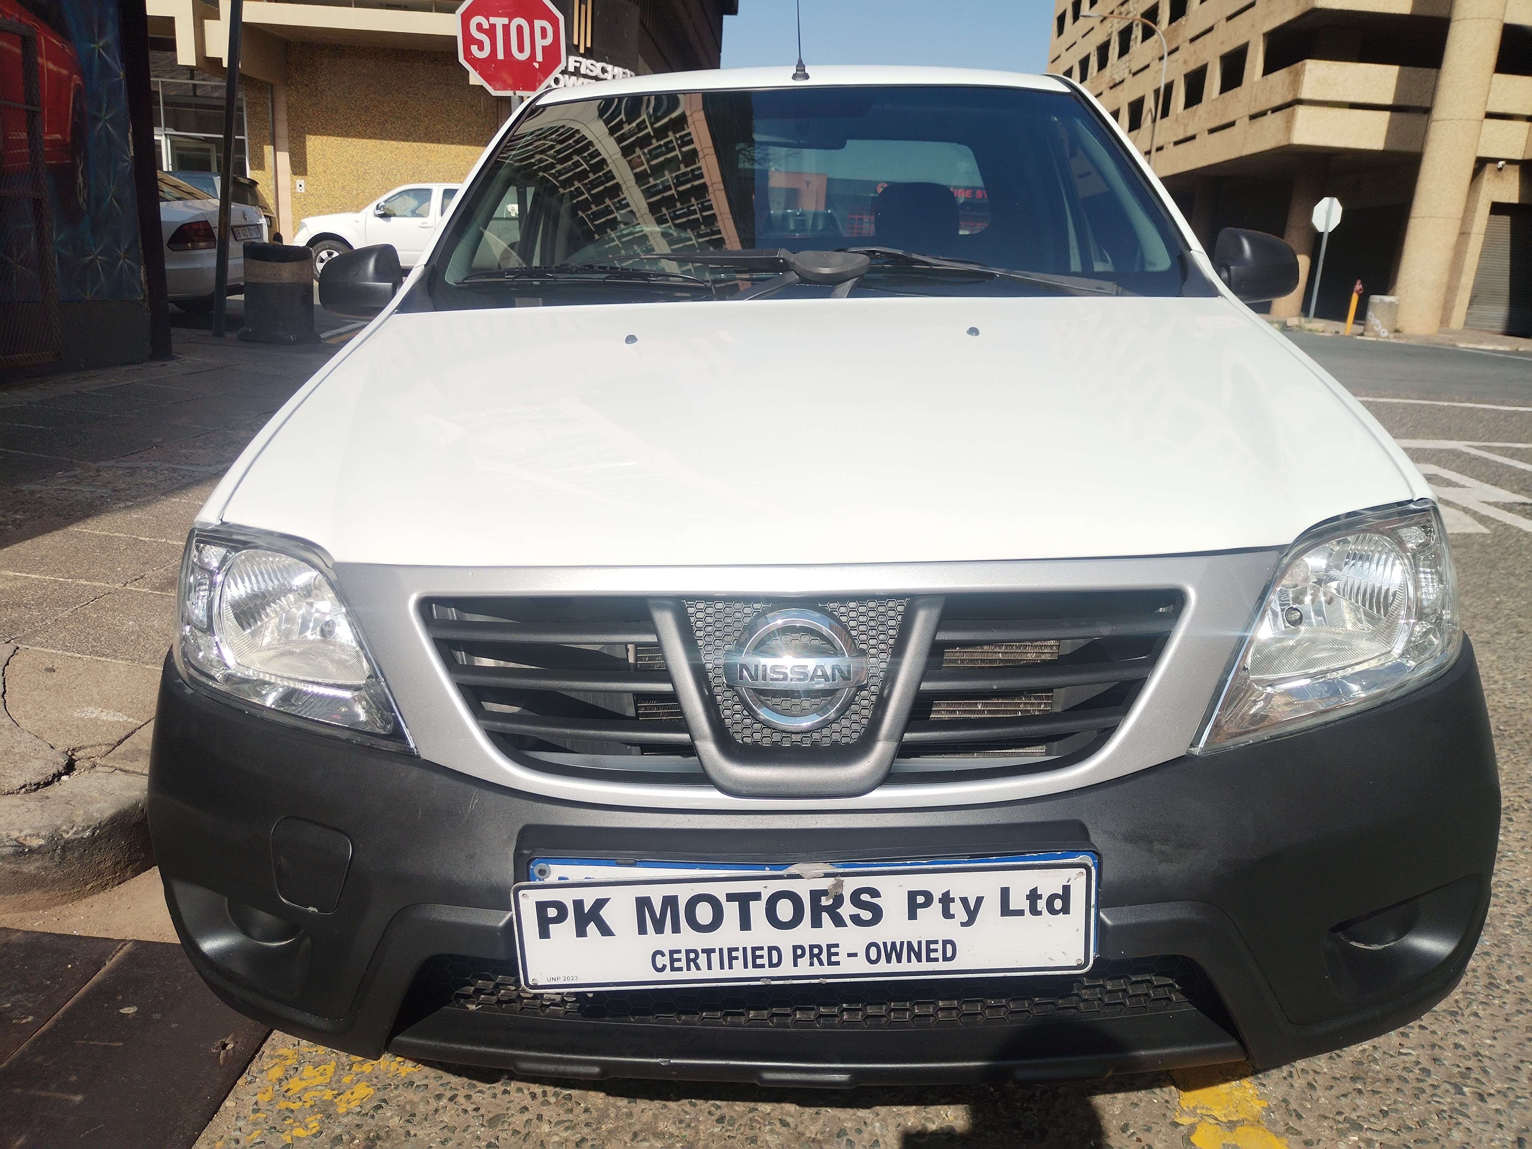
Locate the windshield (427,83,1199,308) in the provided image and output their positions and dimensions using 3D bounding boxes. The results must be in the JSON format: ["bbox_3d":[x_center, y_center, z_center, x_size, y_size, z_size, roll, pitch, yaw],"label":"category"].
[{"bbox_3d":[0.070,-0.744,2.224,1.370,0.170,0.740,-1,52,2],"label":"windshield"}]

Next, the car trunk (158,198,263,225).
[{"bbox_3d":[-5.620,-3.620,11.600,0.550,0.360,1.200,-2,15,9],"label":"car trunk"}]

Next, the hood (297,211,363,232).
[{"bbox_3d":[-7.980,-6.600,21.600,1.200,0.300,1.500,-1,15,3],"label":"hood"}]

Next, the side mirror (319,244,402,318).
[{"bbox_3d":[-0.833,-0.603,2.360,0.190,0.152,0.125,-1,14,2],"label":"side mirror"}]

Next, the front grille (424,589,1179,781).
[{"bbox_3d":[0.030,0.107,1.065,0.700,0.180,0.120,-1,14,2],"label":"front grille"}]

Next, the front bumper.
[{"bbox_3d":[0.041,0.305,1.249,1.660,0.440,0.450,-1,14,2],"label":"front bumper"}]

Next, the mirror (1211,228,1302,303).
[{"bbox_3d":[0.974,-0.613,2.280,0.190,0.152,0.125,-1,14,2],"label":"mirror"}]

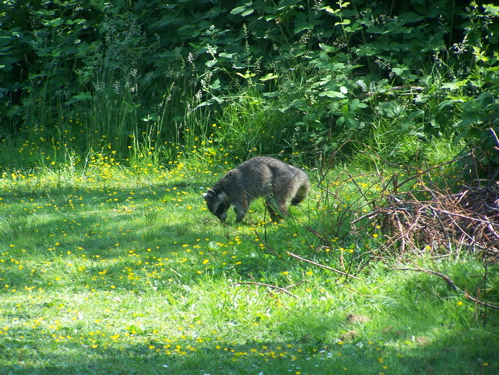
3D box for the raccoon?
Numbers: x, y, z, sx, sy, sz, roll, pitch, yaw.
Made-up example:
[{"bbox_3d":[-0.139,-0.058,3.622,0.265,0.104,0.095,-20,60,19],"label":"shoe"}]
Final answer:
[{"bbox_3d":[0.035,0.010,19.500,0.540,0.325,0.220,0,6,3],"label":"raccoon"}]

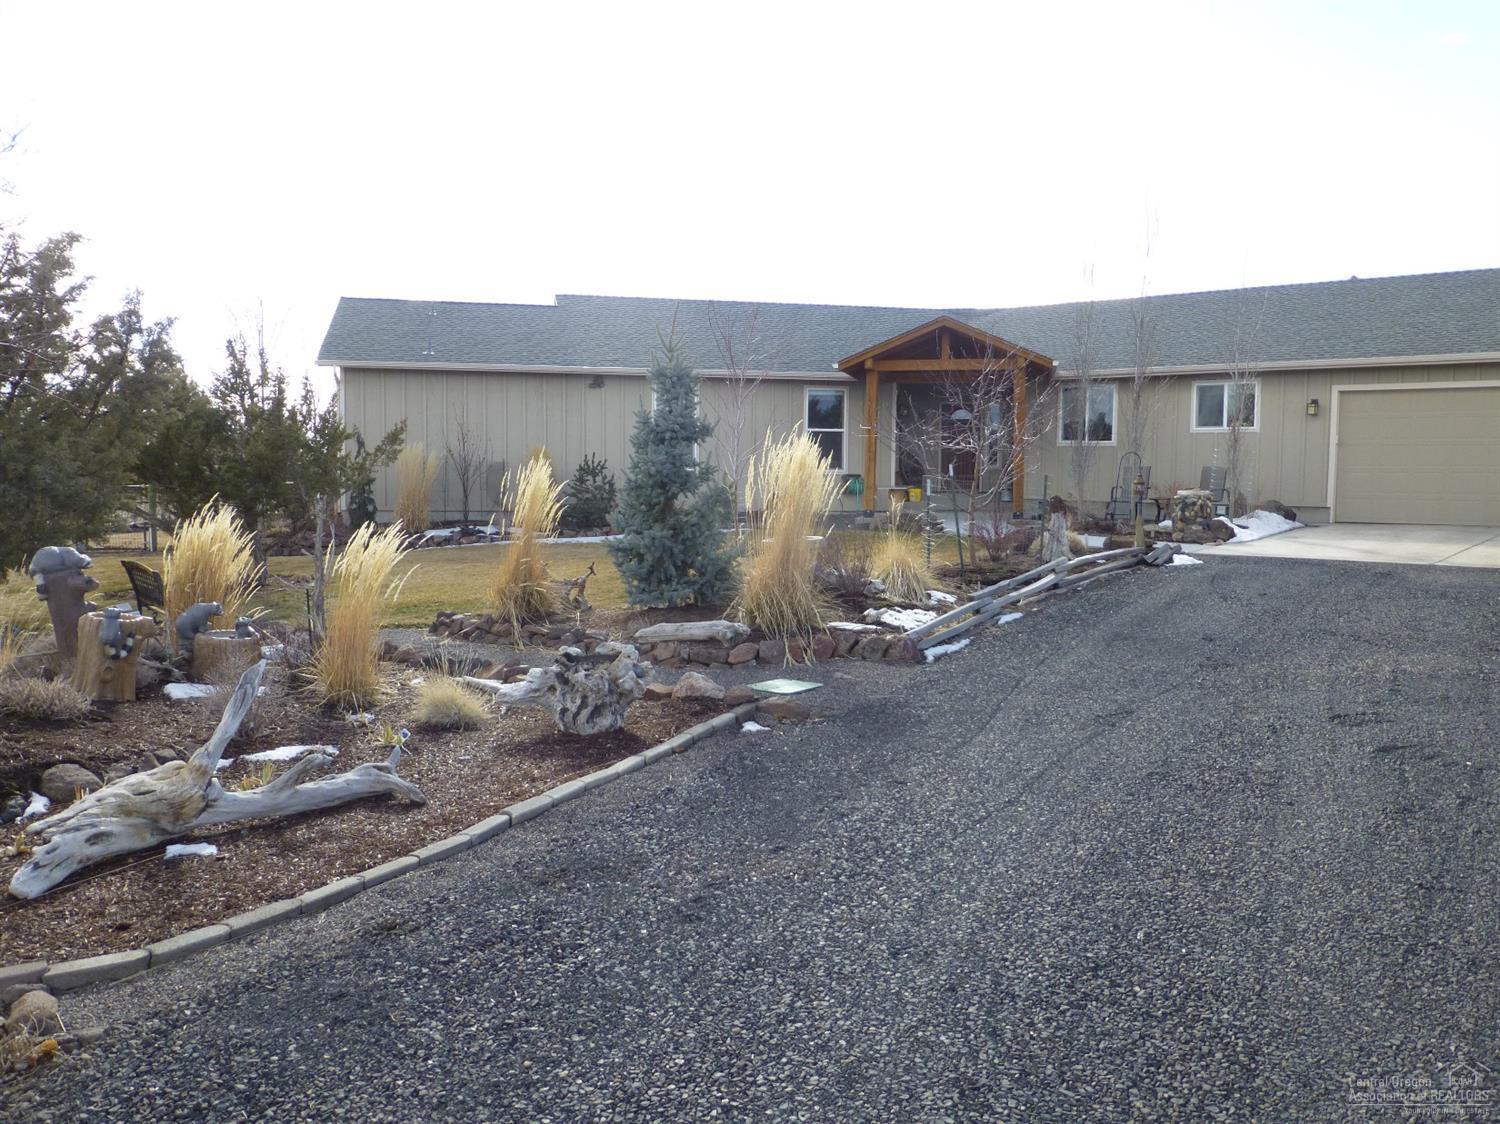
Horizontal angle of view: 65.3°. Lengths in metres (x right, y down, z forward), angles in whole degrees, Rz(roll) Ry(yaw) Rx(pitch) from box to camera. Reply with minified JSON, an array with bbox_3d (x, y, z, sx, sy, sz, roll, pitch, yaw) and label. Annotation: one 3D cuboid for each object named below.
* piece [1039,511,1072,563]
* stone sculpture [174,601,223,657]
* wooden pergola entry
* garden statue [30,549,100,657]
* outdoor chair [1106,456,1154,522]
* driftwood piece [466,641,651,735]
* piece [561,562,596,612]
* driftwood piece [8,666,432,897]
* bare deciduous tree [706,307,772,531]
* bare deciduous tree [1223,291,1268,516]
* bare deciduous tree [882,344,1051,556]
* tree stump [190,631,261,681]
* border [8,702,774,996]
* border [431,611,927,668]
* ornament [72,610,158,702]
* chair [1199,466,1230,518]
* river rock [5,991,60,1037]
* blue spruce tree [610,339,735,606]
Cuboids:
[{"bbox_3d":[4.541,-0.375,17.400,0.450,0.760,0.420,2,5,18],"label":"piece"},{"bbox_3d":[-3.511,0.425,7.448,0.290,0.355,0.180,-1,4,-17],"label":"stone sculpture"},{"bbox_3d":[4.116,-2.963,24.161,4.200,3.900,3.000,2,5,12],"label":"wooden pergola entry"},{"bbox_3d":[-4.485,0.276,7.638,0.420,0.770,0.310,-1,4,-17],"label":"garden statue"},{"bbox_3d":[7.455,-1.417,23.000,0.720,1.200,0.800,4,6,33],"label":"outdoor chair"},{"bbox_3d":[-1.055,0.689,6.362,0.960,0.490,0.460,0,4,-3],"label":"driftwood piece"},{"bbox_3d":[-1.356,0.204,9.236,0.290,0.400,0.200,0,4,-8],"label":"piece"},{"bbox_3d":[-2.285,0.878,5.152,0.560,0.680,1.720,5,7,44],"label":"driftwood piece"},{"bbox_3d":[-0.237,-2.751,22.500,1.150,4.250,1.150,0,5,-12],"label":"bare deciduous tree"},{"bbox_3d":[9.375,-3.026,22.200,0.750,4.200,0.750,4,6,37],"label":"bare deciduous tree"},{"bbox_3d":[2.778,-1.422,14.786,2.100,2.800,2.050,1,4,10],"label":"bare deciduous tree"},{"bbox_3d":[-3.848,0.697,8.583,0.480,0.370,0.460,-2,5,-24],"label":"tree stump"},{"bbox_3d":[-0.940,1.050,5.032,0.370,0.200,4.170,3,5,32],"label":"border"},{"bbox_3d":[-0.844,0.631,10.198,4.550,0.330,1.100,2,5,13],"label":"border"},{"bbox_3d":[-4.280,0.631,7.874,0.520,0.600,0.460,-2,5,-29],"label":"ornament"},{"bbox_3d":[8.848,-1.311,22.358,0.620,1.040,0.700,2,4,24],"label":"chair"},{"bbox_3d":[-1.973,1.250,3.223,0.145,0.115,0.130,-2,5,-32],"label":"river rock"},{"bbox_3d":[-0.640,-0.737,9.673,1.020,2.220,1.000,0,4,-4],"label":"blue spruce tree"}]

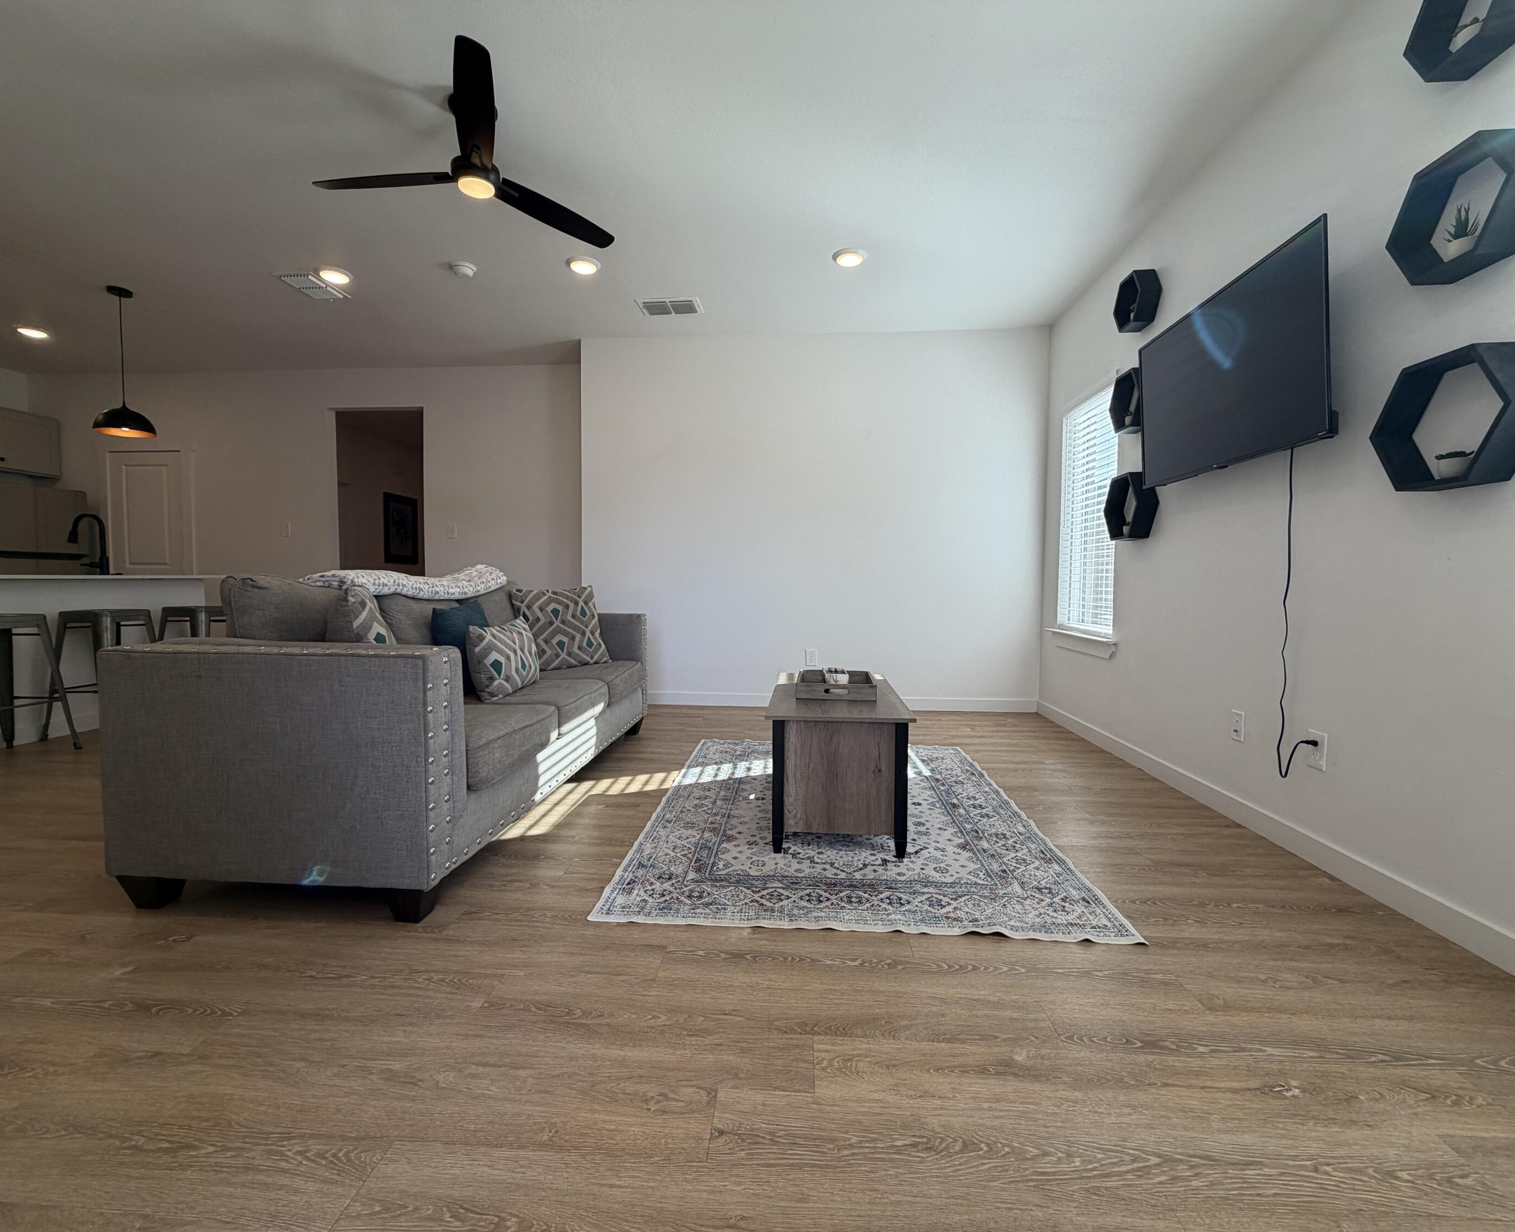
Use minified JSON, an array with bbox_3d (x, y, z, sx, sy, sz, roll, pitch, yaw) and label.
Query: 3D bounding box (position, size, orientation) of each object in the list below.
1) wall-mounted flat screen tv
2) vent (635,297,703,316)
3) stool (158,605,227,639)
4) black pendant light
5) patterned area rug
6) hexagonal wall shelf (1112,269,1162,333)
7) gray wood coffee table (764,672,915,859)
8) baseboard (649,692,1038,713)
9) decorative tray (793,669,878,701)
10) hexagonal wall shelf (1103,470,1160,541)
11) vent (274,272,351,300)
[{"bbox_3d":[1.774,-0.885,2.517,0.080,0.648,1.115,-3,2,5],"label":"wall-mounted flat screen tv"},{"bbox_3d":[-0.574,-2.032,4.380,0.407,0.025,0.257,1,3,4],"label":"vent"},{"bbox_3d":[-3.971,0.313,4.751,0.422,0.754,0.422,0,3,4],"label":"stool"},{"bbox_3d":[-3.989,-1.593,4.176,0.294,0.877,0.294,0,3,4],"label":"black pendant light"},{"bbox_3d":[0.349,0.806,2.867,1.512,0.009,2.093,0,3,3],"label":"patterned area rug"},{"bbox_3d":[1.936,-1.598,3.386,0.100,0.248,0.283,0,3,4],"label":"hexagonal wall shelf"},{"bbox_3d":[0.317,0.545,2.733,0.497,0.472,1.077,1,3,4],"label":"gray wood coffee table"},{"bbox_3d":[0.357,0.639,4.951,3.360,0.095,0.016,1,3,4],"label":"baseboard"},{"bbox_3d":[0.332,0.288,2.792,0.312,0.064,0.394,1,3,5],"label":"decorative tray"},{"bbox_3d":[1.932,-0.559,3.445,0.100,0.329,0.360,0,3,4],"label":"hexagonal wall shelf"},{"bbox_3d":[-2.732,-2.012,4.076,0.263,0.021,0.365,0,3,4],"label":"vent"}]

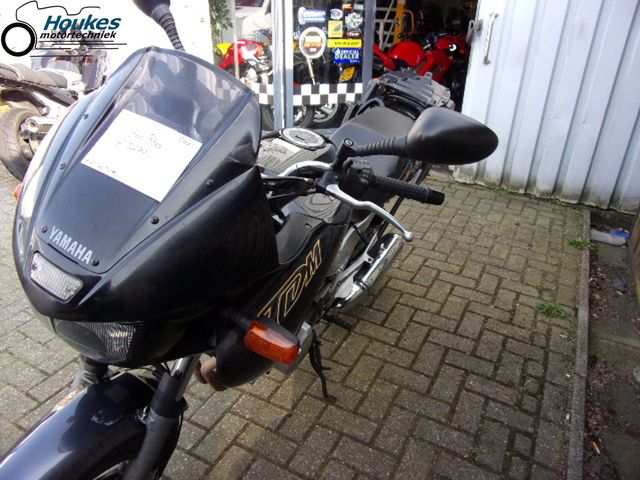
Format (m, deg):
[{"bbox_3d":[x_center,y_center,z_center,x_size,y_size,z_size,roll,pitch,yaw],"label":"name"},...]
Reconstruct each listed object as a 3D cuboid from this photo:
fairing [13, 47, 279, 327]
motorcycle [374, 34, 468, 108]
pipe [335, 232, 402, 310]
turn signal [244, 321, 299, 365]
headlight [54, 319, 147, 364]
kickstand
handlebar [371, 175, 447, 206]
[{"bbox_3d":[-0.308,-0.081,0.788,0.420,0.430,0.370,28,35,17],"label":"fairing"},{"bbox_3d":[1.131,-1.776,5.149,2.000,1.120,0.750,15,30,27],"label":"motorcycle"},{"bbox_3d":[0.216,0.124,1.860,0.120,0.130,0.490,27,35,16],"label":"pipe"},{"bbox_3d":[-0.100,0.210,0.910,0.105,0.055,0.060,28,35,17],"label":"turn signal"},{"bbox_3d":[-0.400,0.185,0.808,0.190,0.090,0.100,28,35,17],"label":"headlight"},{"bbox_3d":[0.008,0.457,1.608,0.075,0.315,0.070,1,26,31],"label":"kickstand"},{"bbox_3d":[0.190,-0.111,0.975,0.170,0.037,0.037,11,25,-13],"label":"handlebar"}]

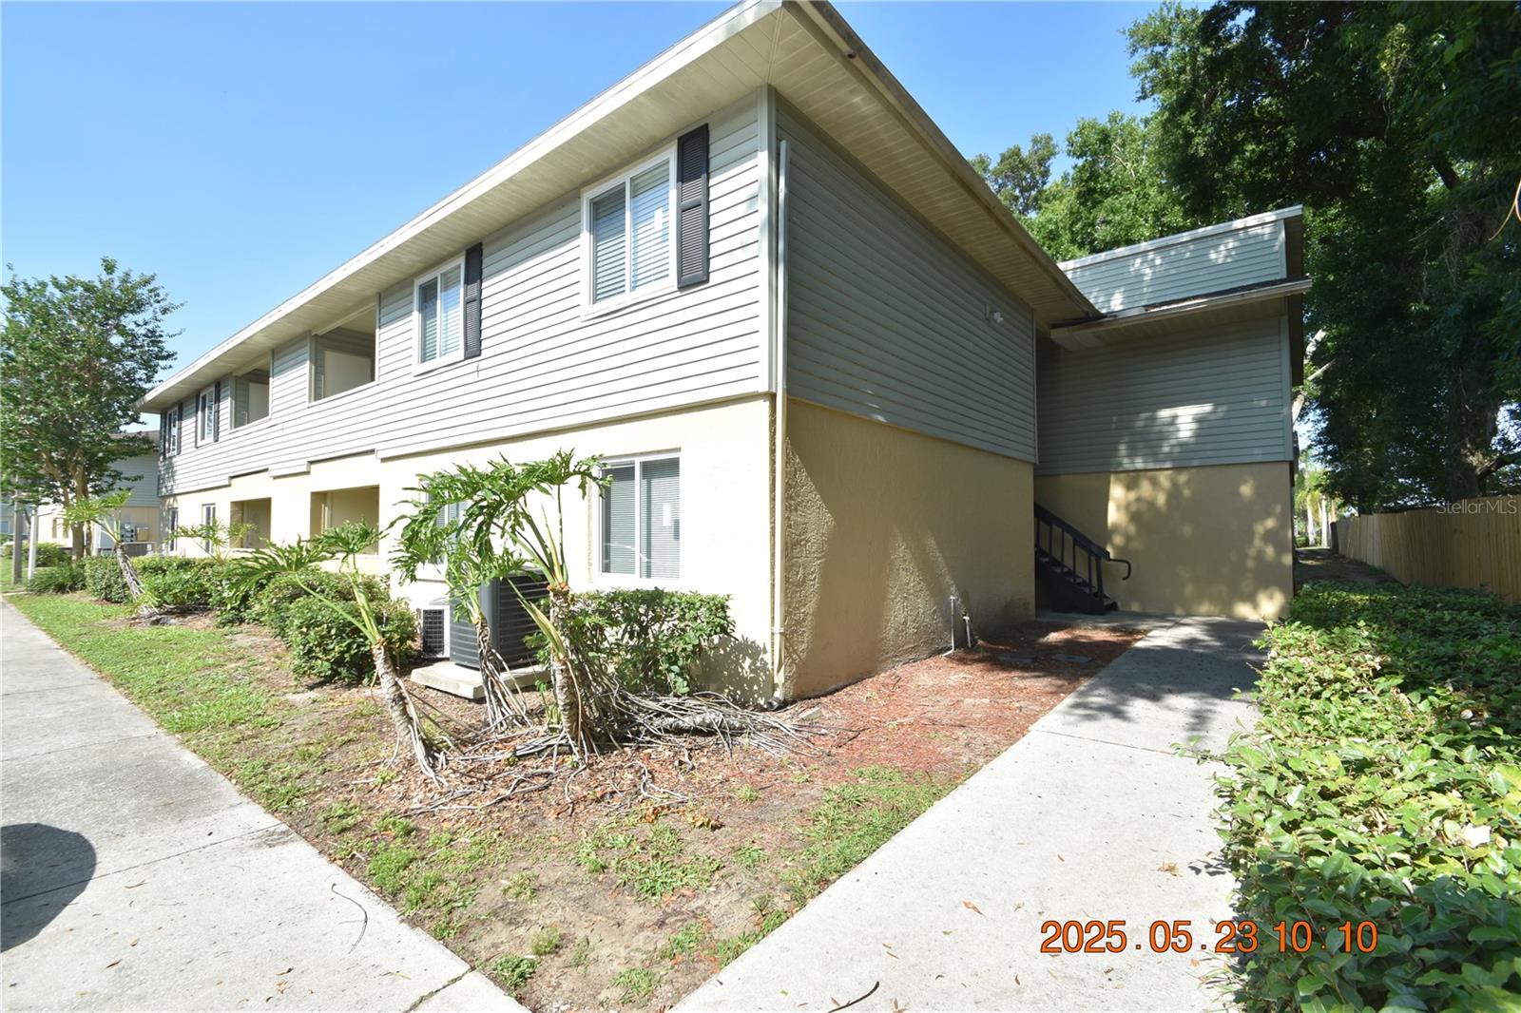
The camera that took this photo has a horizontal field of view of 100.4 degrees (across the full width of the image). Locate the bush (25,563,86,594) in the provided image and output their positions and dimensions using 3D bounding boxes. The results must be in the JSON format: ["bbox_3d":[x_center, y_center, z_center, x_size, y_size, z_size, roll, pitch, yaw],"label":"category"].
[{"bbox_3d":[-17.285,1.737,15.809,1.988,0.716,1.292,-2,-3,37],"label":"bush"}]

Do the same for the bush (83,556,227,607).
[{"bbox_3d":[-12.643,1.510,13.214,4.772,0.895,1.392,-2,-3,37],"label":"bush"}]

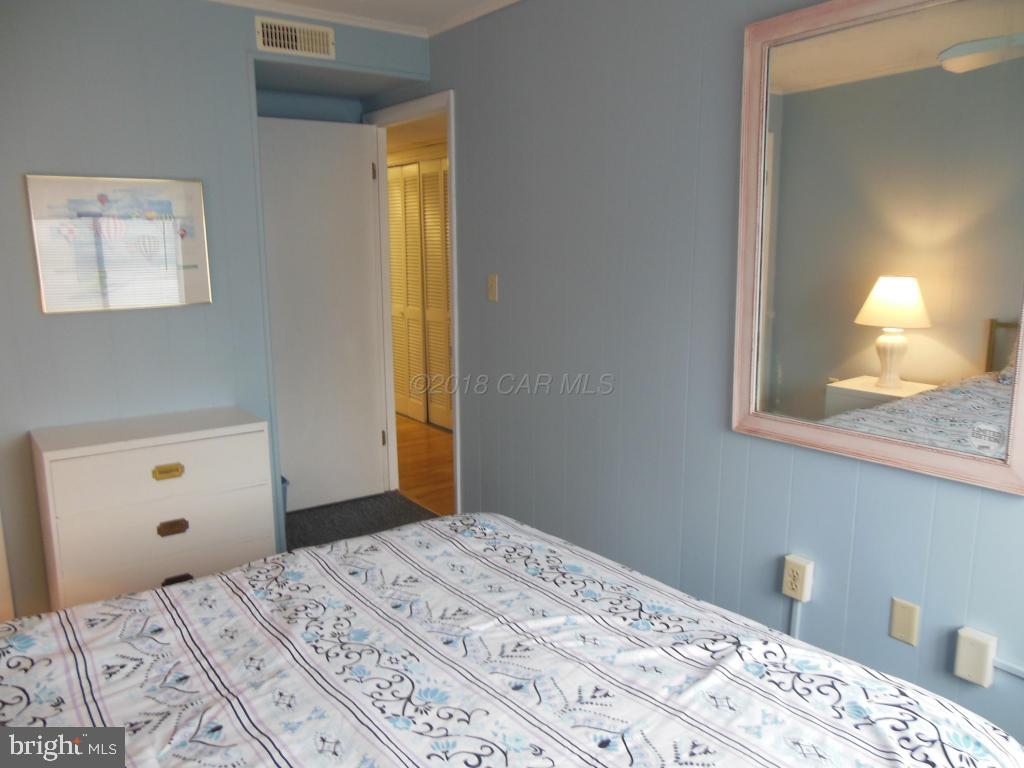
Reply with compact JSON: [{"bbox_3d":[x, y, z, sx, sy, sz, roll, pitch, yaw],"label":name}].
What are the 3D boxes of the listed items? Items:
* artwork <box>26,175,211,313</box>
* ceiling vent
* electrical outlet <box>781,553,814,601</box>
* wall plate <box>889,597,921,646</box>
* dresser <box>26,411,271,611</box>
[{"bbox_3d":[-1.475,-0.535,2.828,0.590,0.489,0.024,-8,13,-36],"label":"artwork"},{"bbox_3d":[-0.900,-1.448,3.101,0.337,0.128,0.016,-8,13,-36],"label":"ceiling vent"},{"bbox_3d":[0.843,0.575,2.183,0.038,0.117,0.073,-8,13,-36],"label":"electrical outlet"},{"bbox_3d":[1.035,0.630,1.957,0.008,0.115,0.071,-8,13,-36],"label":"wall plate"},{"bbox_3d":[-1.360,0.534,2.878,0.748,0.765,0.389,-8,13,-36],"label":"dresser"}]

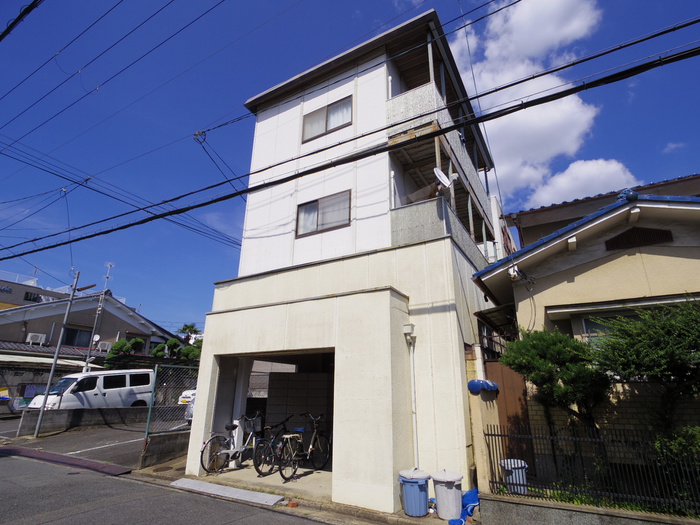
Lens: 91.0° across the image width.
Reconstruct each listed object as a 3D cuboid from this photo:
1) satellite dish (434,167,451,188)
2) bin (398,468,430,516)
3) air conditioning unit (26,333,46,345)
[{"bbox_3d":[1.897,-1.743,7.050,0.460,0.470,0.140,14,-39,-35],"label":"satellite dish"},{"bbox_3d":[0.952,3.283,4.986,0.460,0.560,0.460,0,-19,0],"label":"bin"},{"bbox_3d":[-18.408,4.495,20.200,0.290,0.570,0.780,-7,-20,21],"label":"air conditioning unit"}]

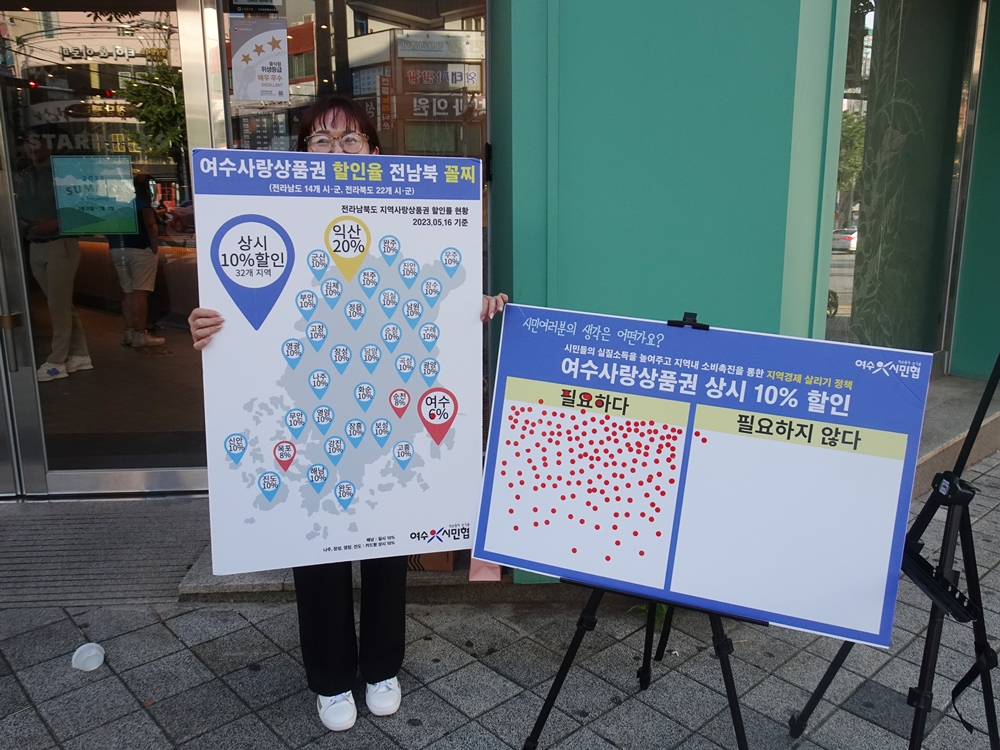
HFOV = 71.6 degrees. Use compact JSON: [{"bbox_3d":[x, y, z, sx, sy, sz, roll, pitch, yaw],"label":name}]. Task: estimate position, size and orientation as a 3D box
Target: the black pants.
[{"bbox_3d":[-0.397,0.372,1.806,0.330,0.840,0.240,-3,11,-16],"label":"black pants"}]

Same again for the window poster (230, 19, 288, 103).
[{"bbox_3d":[-0.990,-1.300,2.861,0.230,0.320,0.020,-1,10,-3],"label":"window poster"}]

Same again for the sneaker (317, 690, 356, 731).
[{"bbox_3d":[-0.424,0.814,1.832,0.102,0.105,0.250,-2,10,-10],"label":"sneaker"}]

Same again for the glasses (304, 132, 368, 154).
[{"bbox_3d":[-0.381,-0.533,1.601,0.143,0.046,0.125,-3,10,-15],"label":"glasses"}]

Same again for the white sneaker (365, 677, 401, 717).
[{"bbox_3d":[-0.322,0.805,1.879,0.102,0.105,0.250,-2,10,-10],"label":"white sneaker"}]

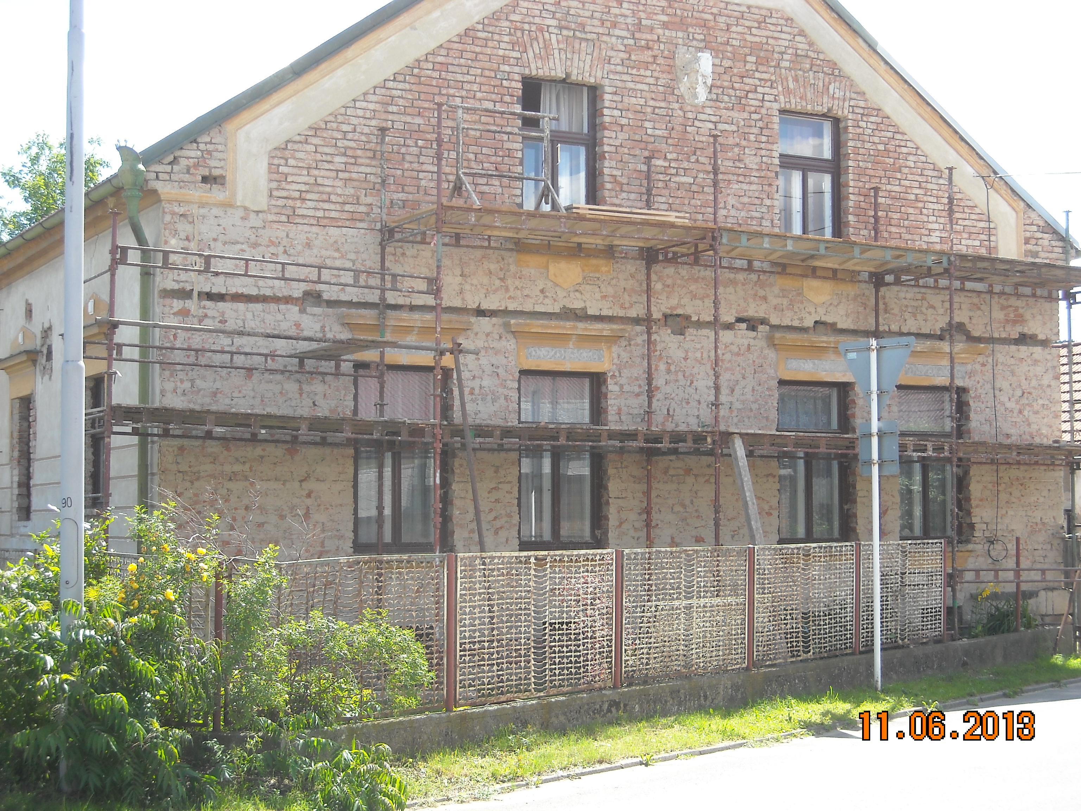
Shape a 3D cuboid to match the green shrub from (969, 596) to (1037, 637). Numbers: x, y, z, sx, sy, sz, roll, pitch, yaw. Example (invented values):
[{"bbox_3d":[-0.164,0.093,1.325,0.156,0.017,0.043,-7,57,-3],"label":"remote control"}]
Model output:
[{"bbox_3d":[5.364,2.464,22.100,0.740,0.520,0.550,2,-4,-28],"label":"green shrub"}]

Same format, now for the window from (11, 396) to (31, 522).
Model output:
[{"bbox_3d":[-6.150,0.636,22.832,0.200,1.520,1.050,2,-4,-28],"label":"window"}]

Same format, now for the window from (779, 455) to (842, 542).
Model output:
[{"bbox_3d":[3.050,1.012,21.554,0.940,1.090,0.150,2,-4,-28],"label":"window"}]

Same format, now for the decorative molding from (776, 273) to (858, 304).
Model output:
[{"bbox_3d":[3.135,-1.345,21.527,1.100,0.430,0.070,2,-4,-28],"label":"decorative molding"}]

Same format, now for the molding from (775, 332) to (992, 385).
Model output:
[{"bbox_3d":[3.899,-0.507,21.834,3.100,0.510,0.160,2,-4,-28],"label":"molding"}]

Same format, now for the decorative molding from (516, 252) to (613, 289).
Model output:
[{"bbox_3d":[0.267,-1.432,20.001,1.130,0.440,0.070,2,-4,-28],"label":"decorative molding"}]

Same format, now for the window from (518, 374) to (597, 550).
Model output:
[{"bbox_3d":[0.189,0.586,20.054,1.000,1.840,0.160,2,-4,-28],"label":"window"}]

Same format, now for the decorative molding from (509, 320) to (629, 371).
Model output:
[{"bbox_3d":[0.289,-0.606,19.913,1.390,0.520,0.160,2,-4,-28],"label":"decorative molding"}]

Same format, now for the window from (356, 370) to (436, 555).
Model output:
[{"bbox_3d":[-1.426,0.538,19.195,1.000,1.840,0.160,2,-4,-28],"label":"window"}]

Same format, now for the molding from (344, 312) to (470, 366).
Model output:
[{"bbox_3d":[-1.326,-0.654,19.054,1.410,0.520,0.160,2,-4,-28],"label":"molding"}]

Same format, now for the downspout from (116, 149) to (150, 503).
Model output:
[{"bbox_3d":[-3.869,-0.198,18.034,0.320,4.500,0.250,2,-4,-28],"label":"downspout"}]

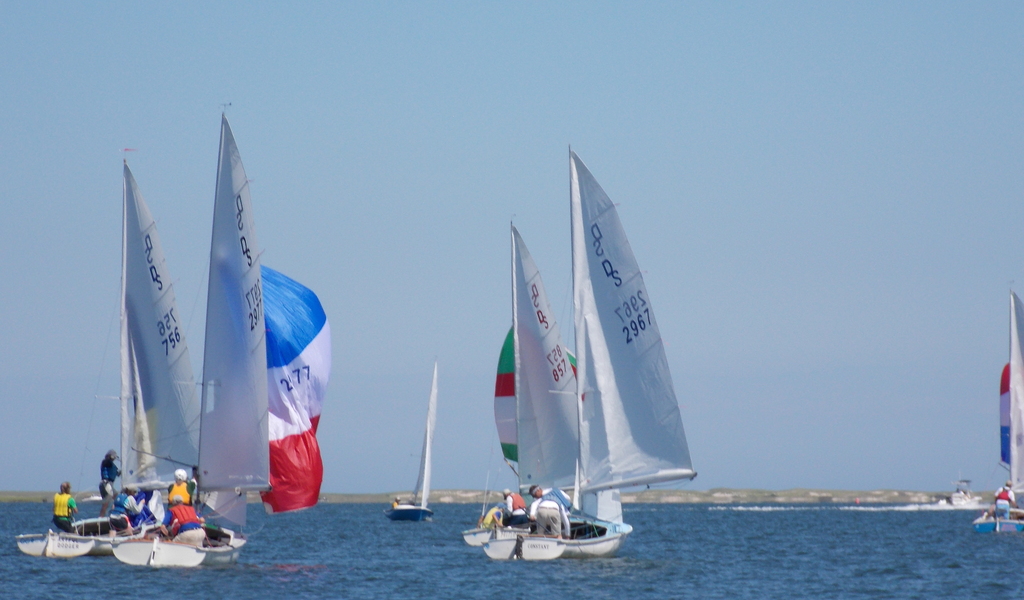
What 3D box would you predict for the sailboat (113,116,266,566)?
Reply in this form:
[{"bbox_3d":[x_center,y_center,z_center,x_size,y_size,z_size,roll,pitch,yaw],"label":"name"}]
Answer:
[{"bbox_3d":[-4.709,0.630,113.529,2.650,7.437,5.350,3,-1,9],"label":"sailboat"}]

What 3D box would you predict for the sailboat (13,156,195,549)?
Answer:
[{"bbox_3d":[-6.927,1.066,130.975,3.350,7.537,5.350,0,-2,20],"label":"sailboat"}]

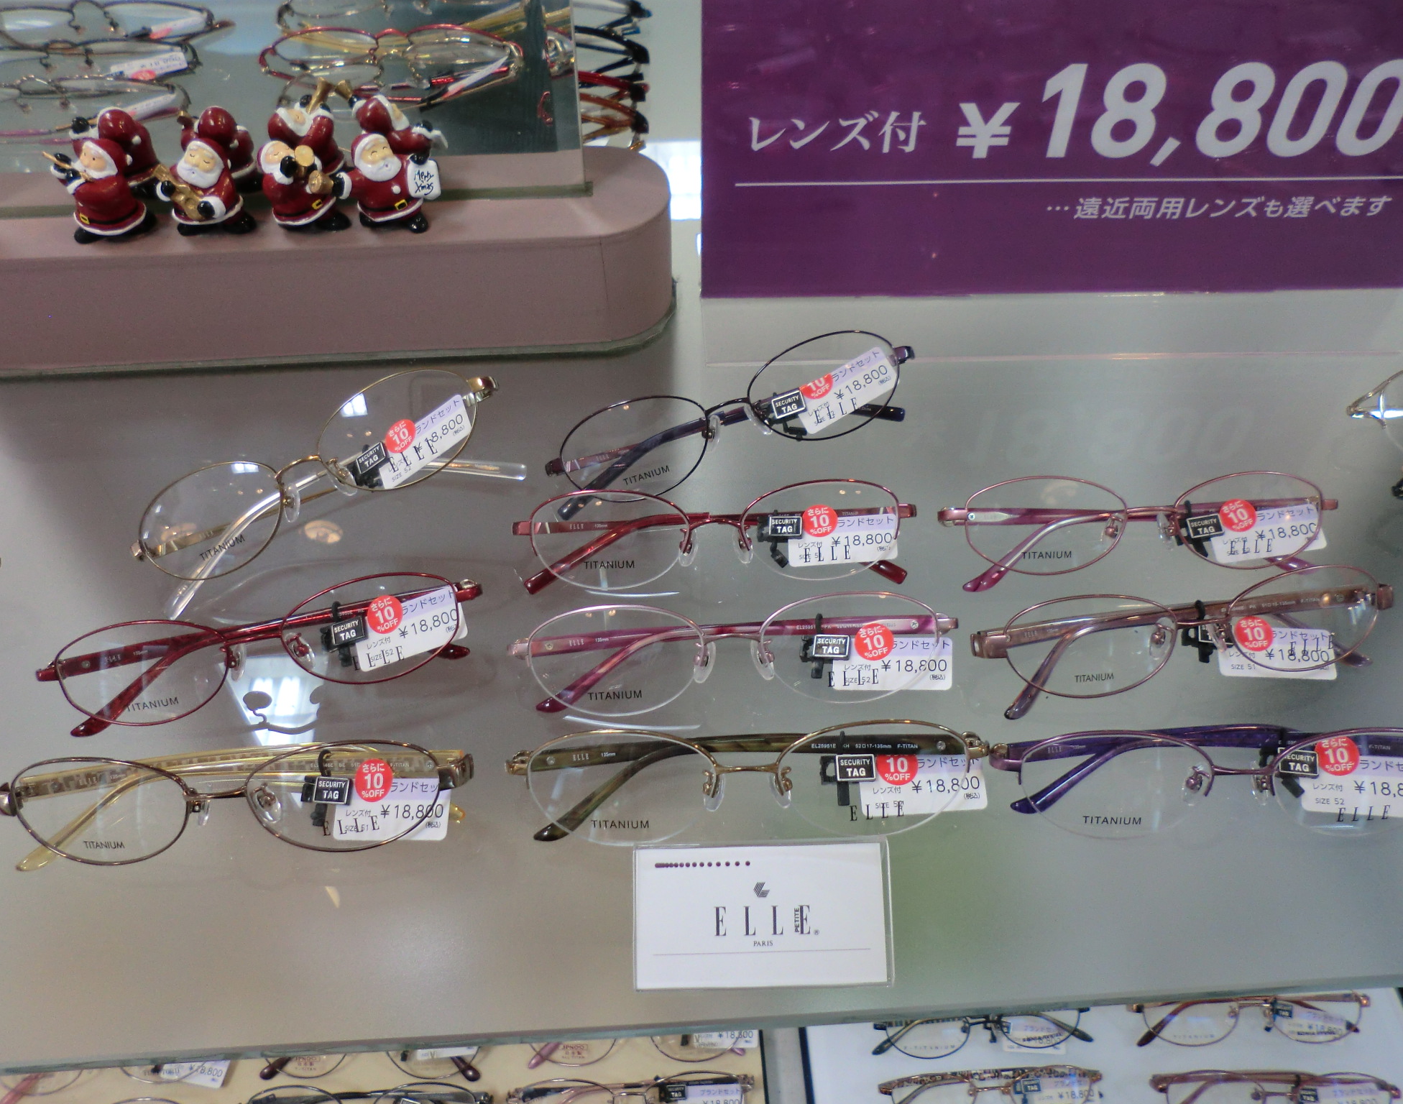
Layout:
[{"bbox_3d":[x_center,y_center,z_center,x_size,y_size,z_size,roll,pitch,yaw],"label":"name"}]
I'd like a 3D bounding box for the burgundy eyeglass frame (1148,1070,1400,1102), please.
[{"bbox_3d":[0.305,0.285,0.613,0.134,0.036,0.028,1,16,2],"label":"burgundy eyeglass frame"}]

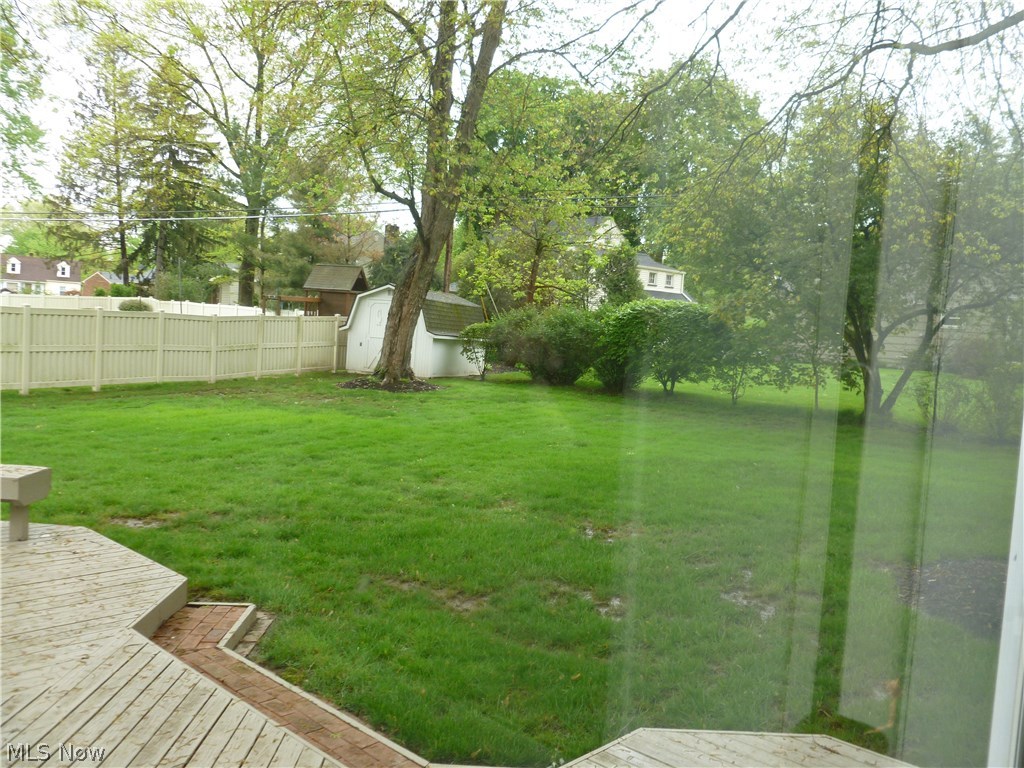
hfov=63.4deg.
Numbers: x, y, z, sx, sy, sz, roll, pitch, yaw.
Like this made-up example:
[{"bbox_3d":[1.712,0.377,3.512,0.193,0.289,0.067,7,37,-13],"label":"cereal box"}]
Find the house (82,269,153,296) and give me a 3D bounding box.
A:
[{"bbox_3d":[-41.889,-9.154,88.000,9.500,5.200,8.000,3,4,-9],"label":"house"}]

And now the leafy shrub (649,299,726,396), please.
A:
[{"bbox_3d":[5.466,-1.152,25.800,2.500,2.800,2.300,5,4,19],"label":"leafy shrub"}]

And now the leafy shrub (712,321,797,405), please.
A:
[{"bbox_3d":[7.085,-0.614,24.200,2.400,2.450,2.100,5,4,19],"label":"leafy shrub"}]

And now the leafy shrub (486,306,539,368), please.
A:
[{"bbox_3d":[0.088,-1.645,29.300,2.000,2.300,2.000,5,4,19],"label":"leafy shrub"}]

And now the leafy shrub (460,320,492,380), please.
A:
[{"bbox_3d":[-1.146,-1.052,26.000,1.100,1.850,1.100,4,4,0],"label":"leafy shrub"}]

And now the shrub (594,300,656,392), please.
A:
[{"bbox_3d":[3.518,-1.173,25.900,2.100,2.850,2.100,5,4,19],"label":"shrub"}]

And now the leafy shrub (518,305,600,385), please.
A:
[{"bbox_3d":[1.548,-1.288,27.000,2.600,2.600,2.400,4,4,0],"label":"leafy shrub"}]

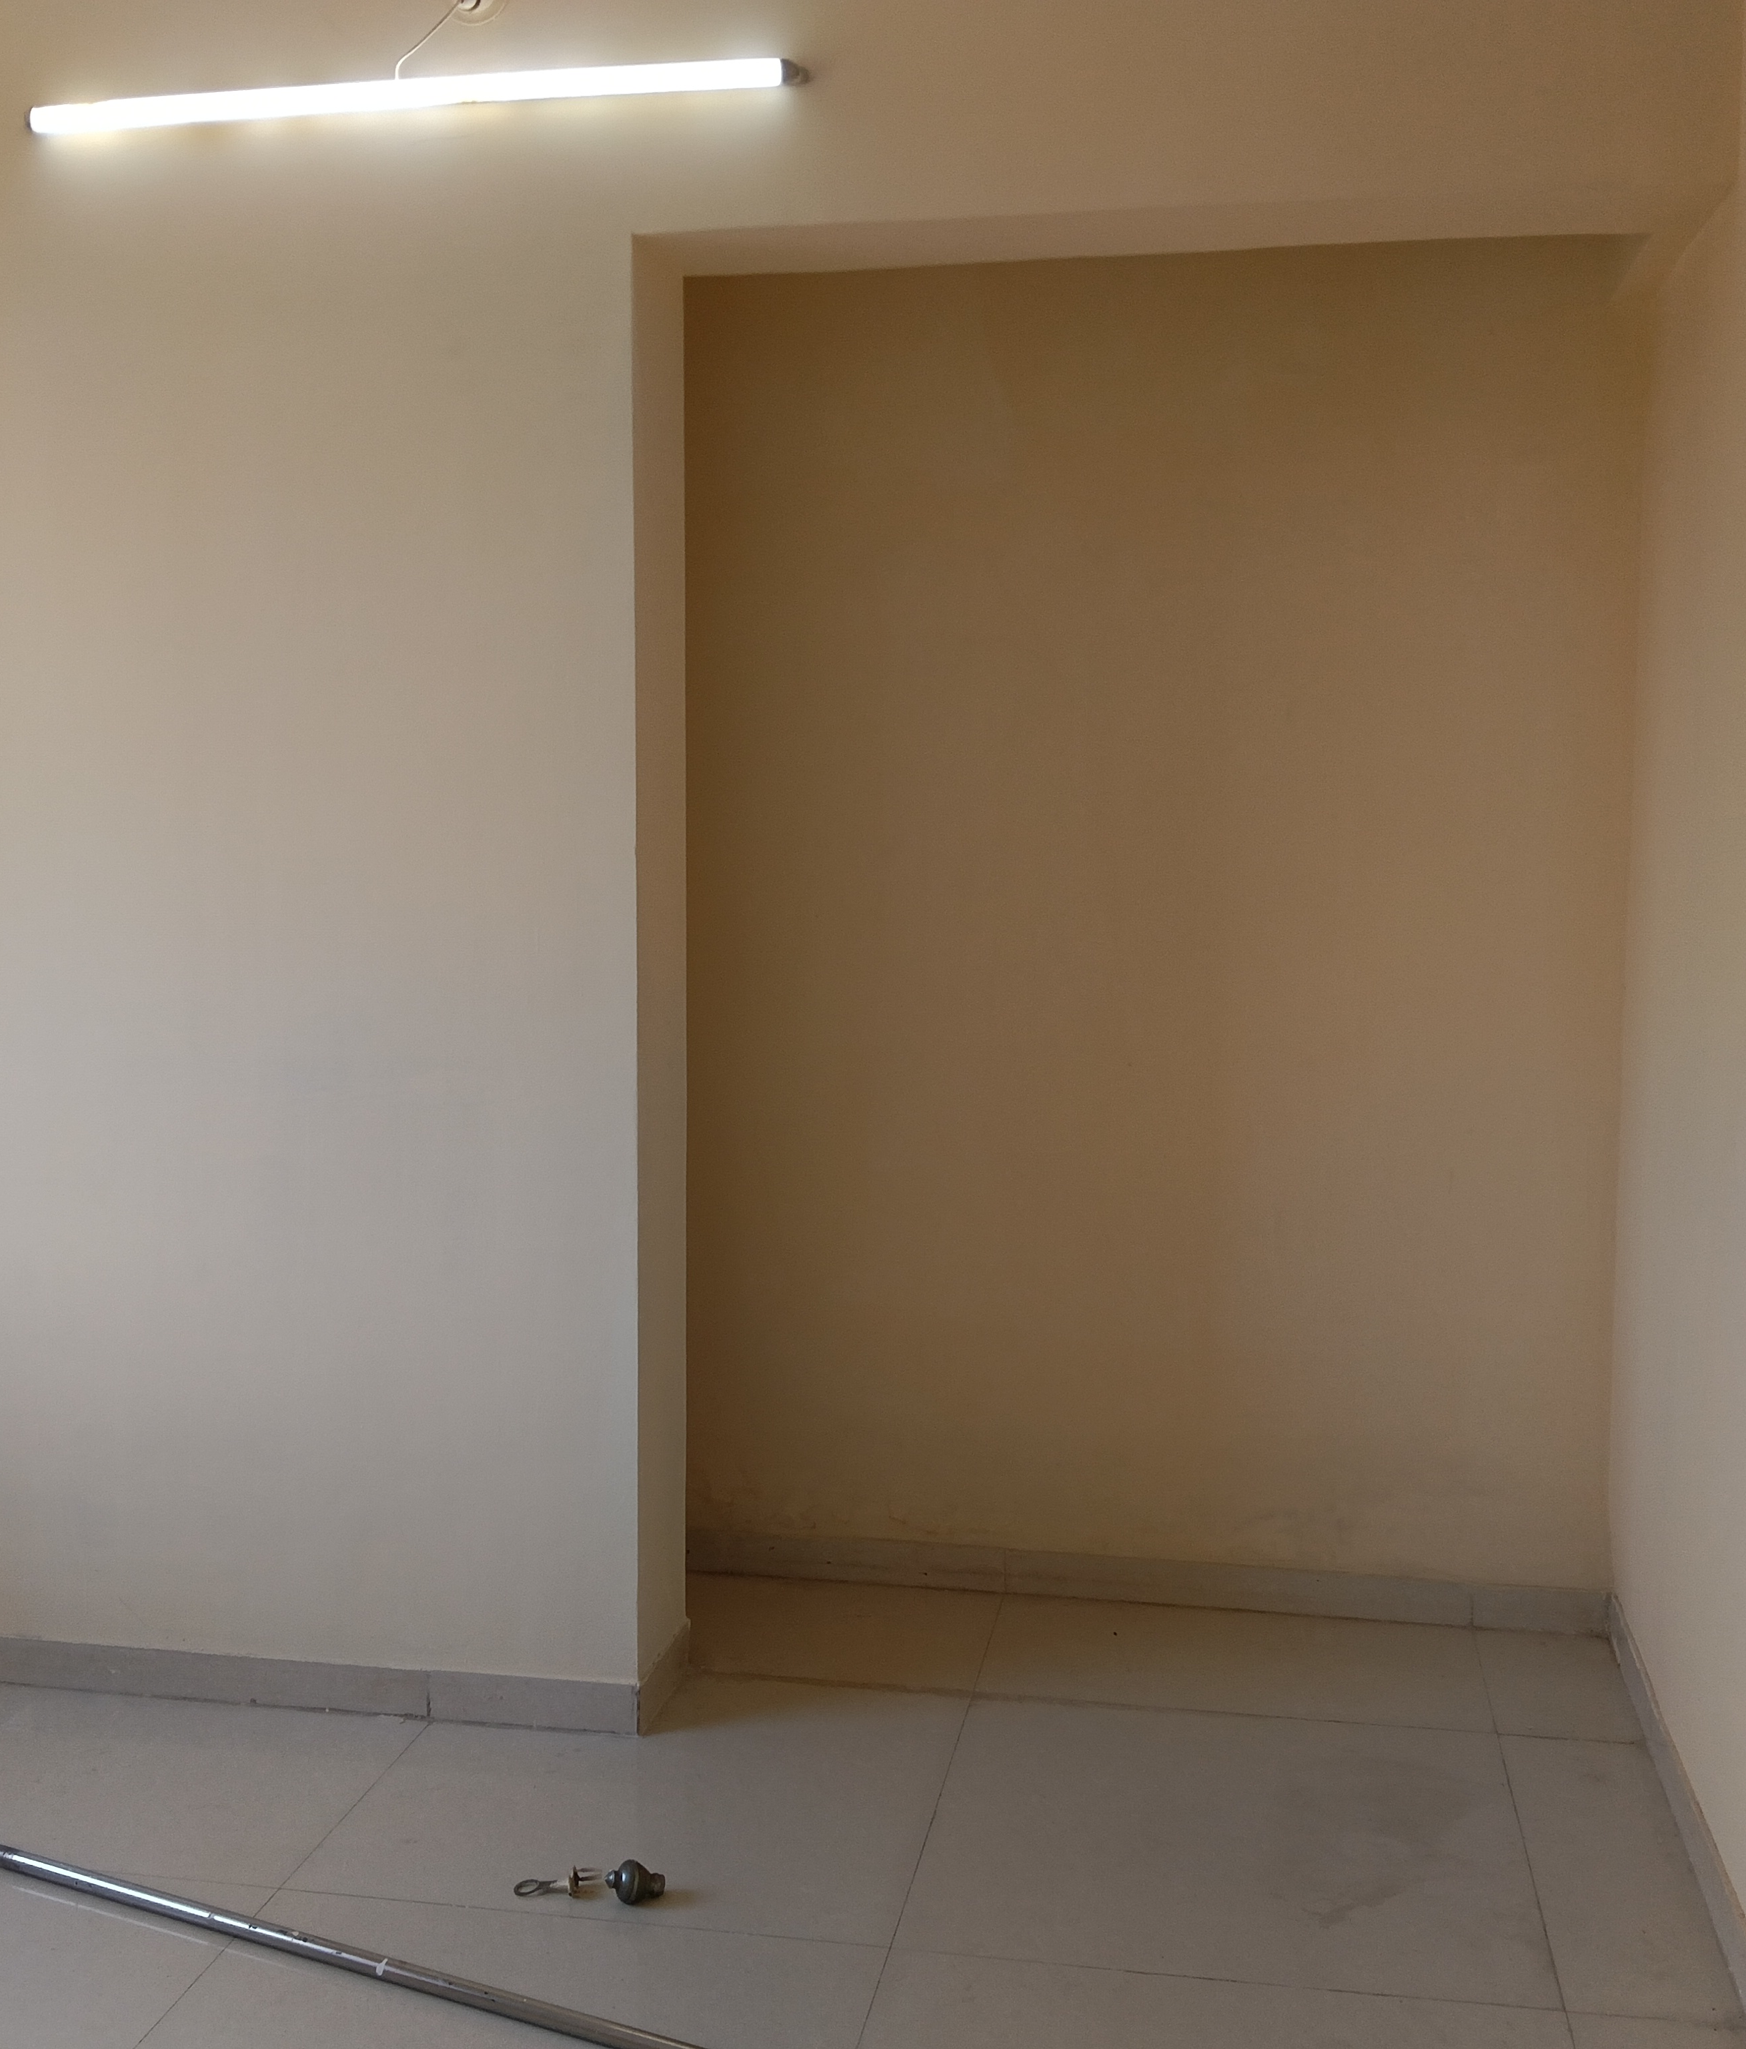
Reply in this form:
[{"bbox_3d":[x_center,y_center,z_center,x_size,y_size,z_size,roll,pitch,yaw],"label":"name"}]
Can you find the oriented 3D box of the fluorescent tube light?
[{"bbox_3d":[-0.675,-1.331,3.057,1.175,0.037,0.036,1,5,10],"label":"fluorescent tube light"}]

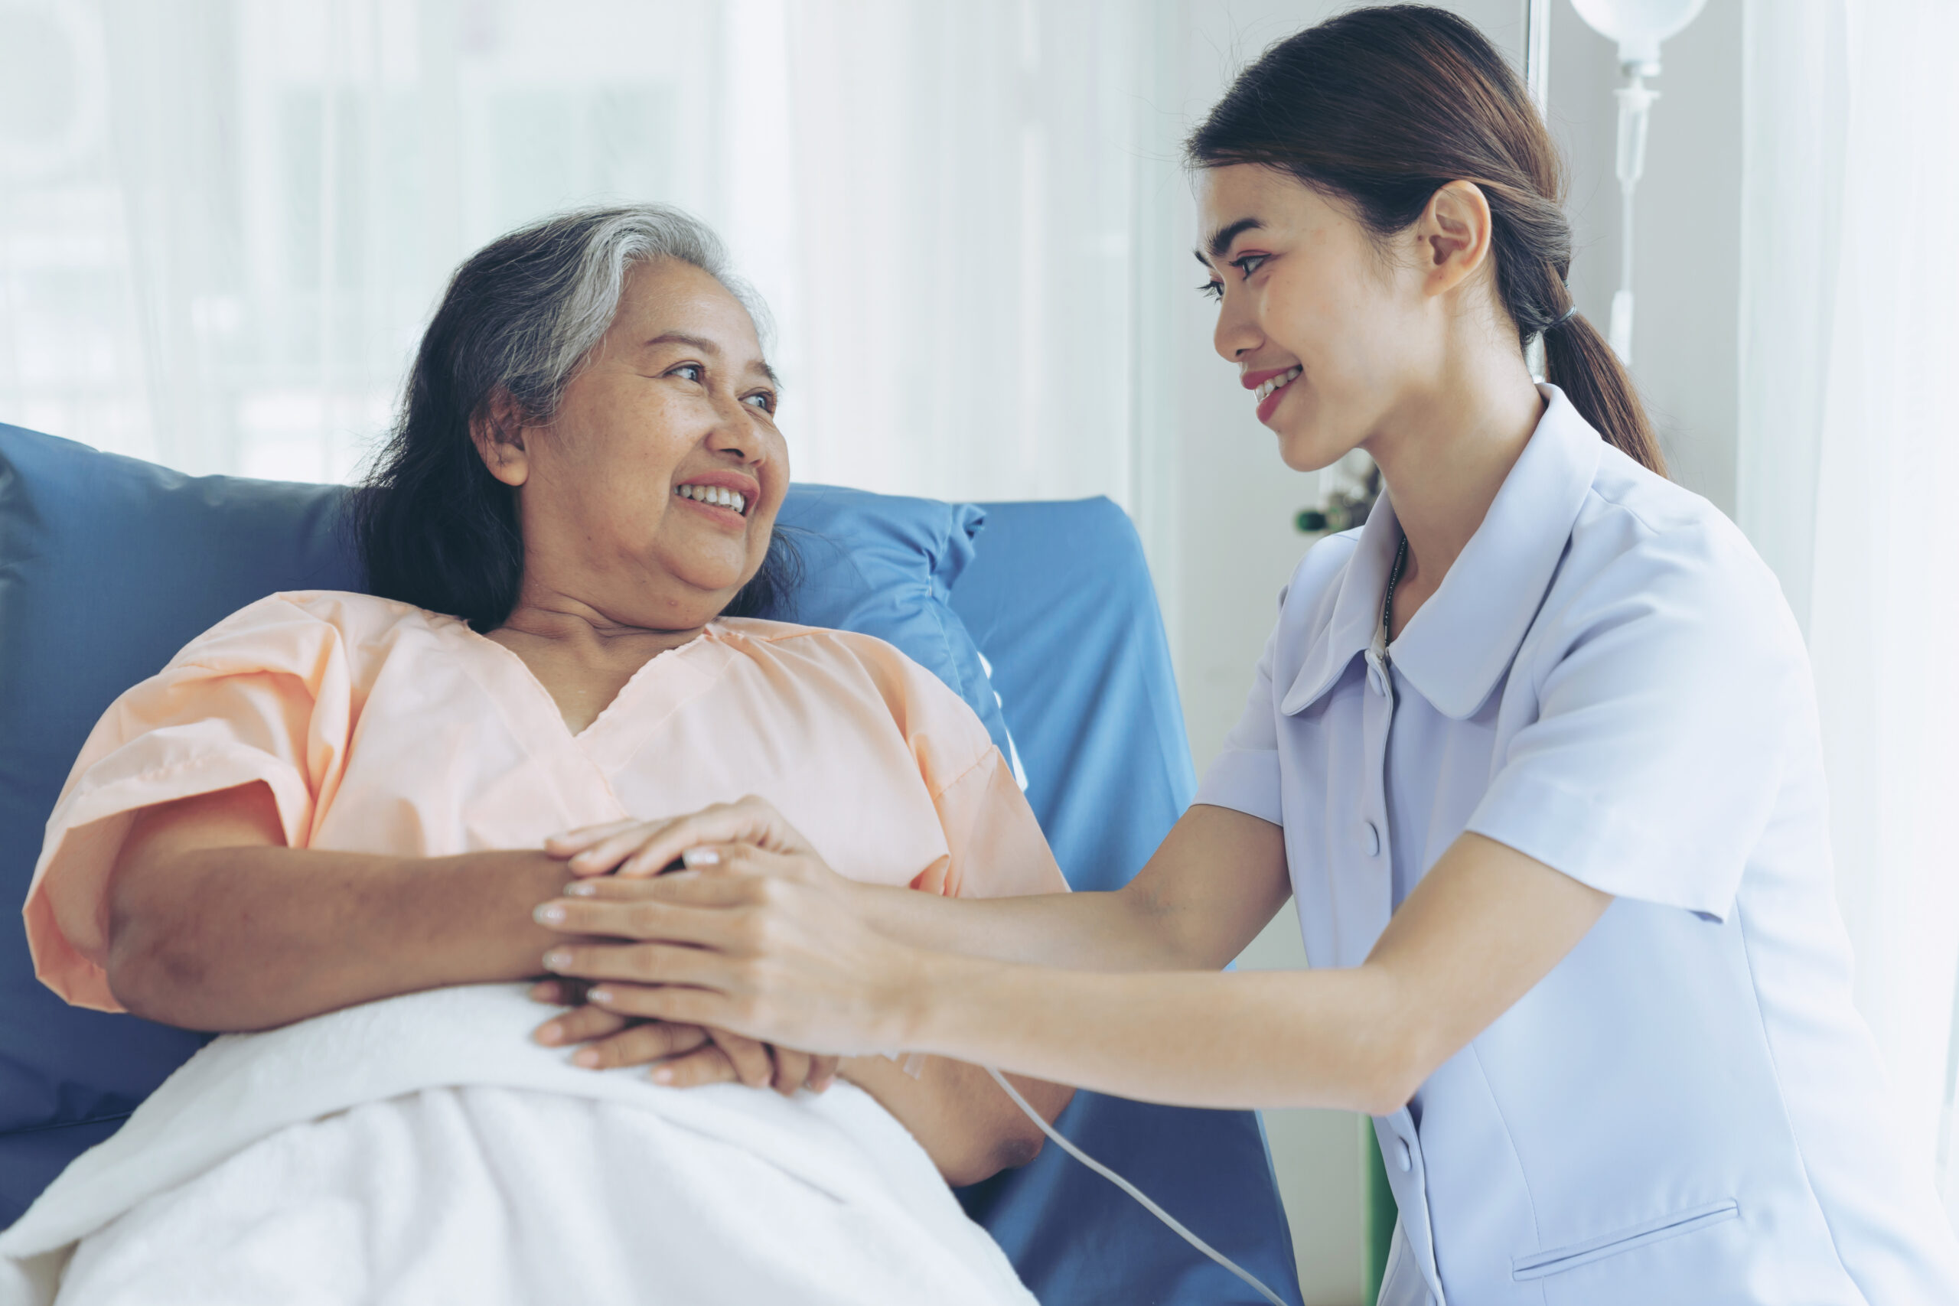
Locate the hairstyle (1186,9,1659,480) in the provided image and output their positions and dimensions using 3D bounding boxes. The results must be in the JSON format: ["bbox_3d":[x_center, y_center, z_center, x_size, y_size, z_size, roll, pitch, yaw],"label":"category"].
[{"bbox_3d":[0.230,-0.211,1.690,0.235,0.260,0.175,-9,-4,-20],"label":"hairstyle"}]

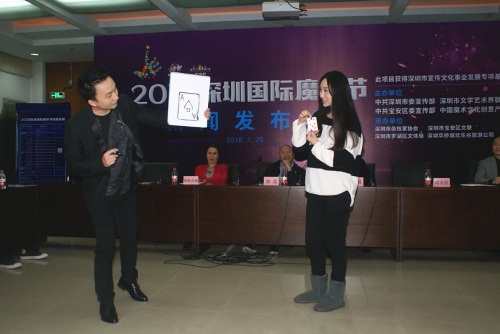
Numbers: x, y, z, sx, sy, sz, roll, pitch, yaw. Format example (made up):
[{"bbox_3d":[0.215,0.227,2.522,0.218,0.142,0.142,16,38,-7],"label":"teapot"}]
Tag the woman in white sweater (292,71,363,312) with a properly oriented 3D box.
[{"bbox_3d":[0.553,0.151,3.550,0.430,1.665,0.520,-1,1,-44],"label":"woman in white sweater"}]

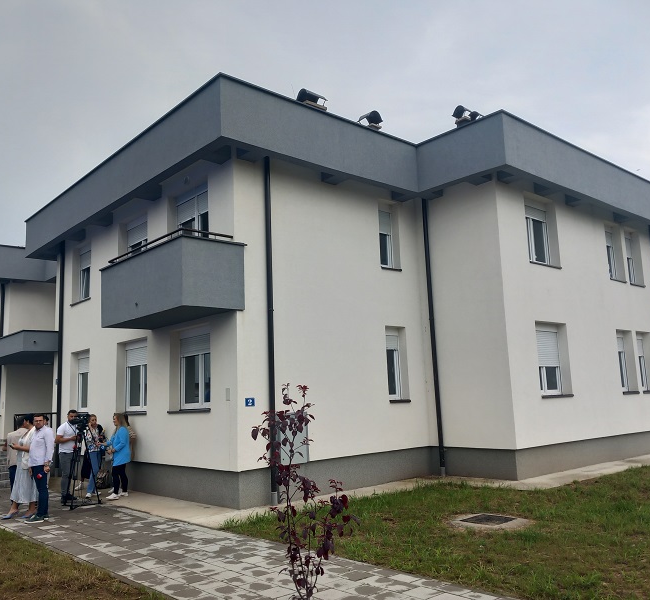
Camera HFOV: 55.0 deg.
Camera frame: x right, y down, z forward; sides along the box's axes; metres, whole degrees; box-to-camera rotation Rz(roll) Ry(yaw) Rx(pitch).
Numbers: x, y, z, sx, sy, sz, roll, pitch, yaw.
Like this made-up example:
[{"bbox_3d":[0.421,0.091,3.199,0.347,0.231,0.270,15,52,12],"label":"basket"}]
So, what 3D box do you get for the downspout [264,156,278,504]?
[{"bbox_3d":[-1.021,0.444,11.688,0.120,6.545,0.120,6,-12,-41],"label":"downspout"}]

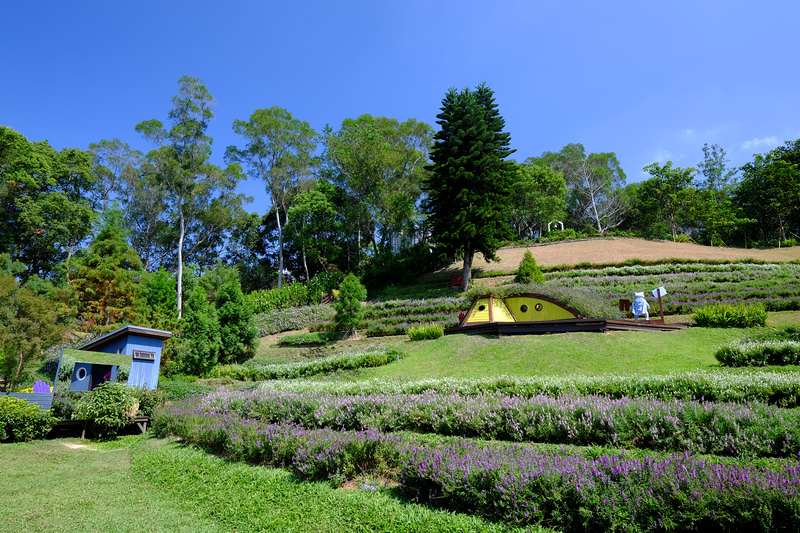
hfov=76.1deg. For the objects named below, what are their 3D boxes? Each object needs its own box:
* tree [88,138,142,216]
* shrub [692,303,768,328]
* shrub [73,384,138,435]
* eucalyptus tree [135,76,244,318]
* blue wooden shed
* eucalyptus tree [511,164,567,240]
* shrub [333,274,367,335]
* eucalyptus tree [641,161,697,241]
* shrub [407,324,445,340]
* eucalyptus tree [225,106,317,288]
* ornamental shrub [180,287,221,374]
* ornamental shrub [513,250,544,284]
[{"bbox_3d":[-21.701,-4.348,38.977,4.530,11.800,4.530,0,-13,0],"label":"tree"},{"bbox_3d":[14.612,2.163,22.592,3.120,1.150,1.500,0,-13,0],"label":"shrub"},{"bbox_3d":[-6.296,3.062,10.954,1.150,1.130,1.040,3,-6,-29],"label":"shrub"},{"bbox_3d":[-12.735,-4.329,31.226,6.220,15.170,5.910,2,-6,-23],"label":"eucalyptus tree"},{"bbox_3d":[-8.883,3.207,16.212,1.910,2.400,2.140,-2,-13,10],"label":"blue wooden shed"},{"bbox_3d":[13.833,-6.665,51.771,5.970,7.940,5.670,-1,-6,15],"label":"eucalyptus tree"},{"bbox_3d":[-2.541,1.966,25.717,1.630,3.200,1.630,0,-13,0],"label":"shrub"},{"bbox_3d":[23.528,-5.737,44.884,4.360,7.330,4.140,-3,-6,28],"label":"eucalyptus tree"},{"bbox_3d":[1.285,3.262,25.258,1.930,0.880,1.160,0,-5,0],"label":"shrub"},{"bbox_3d":[-9.942,-5.453,39.232,6.710,15.110,6.710,0,-13,0],"label":"eucalyptus tree"},{"bbox_3d":[-7.201,2.349,18.444,1.460,3.310,1.460,0,-13,0],"label":"ornamental shrub"},{"bbox_3d":[7.992,0.146,31.782,1.990,2.360,1.990,0,-13,0],"label":"ornamental shrub"}]

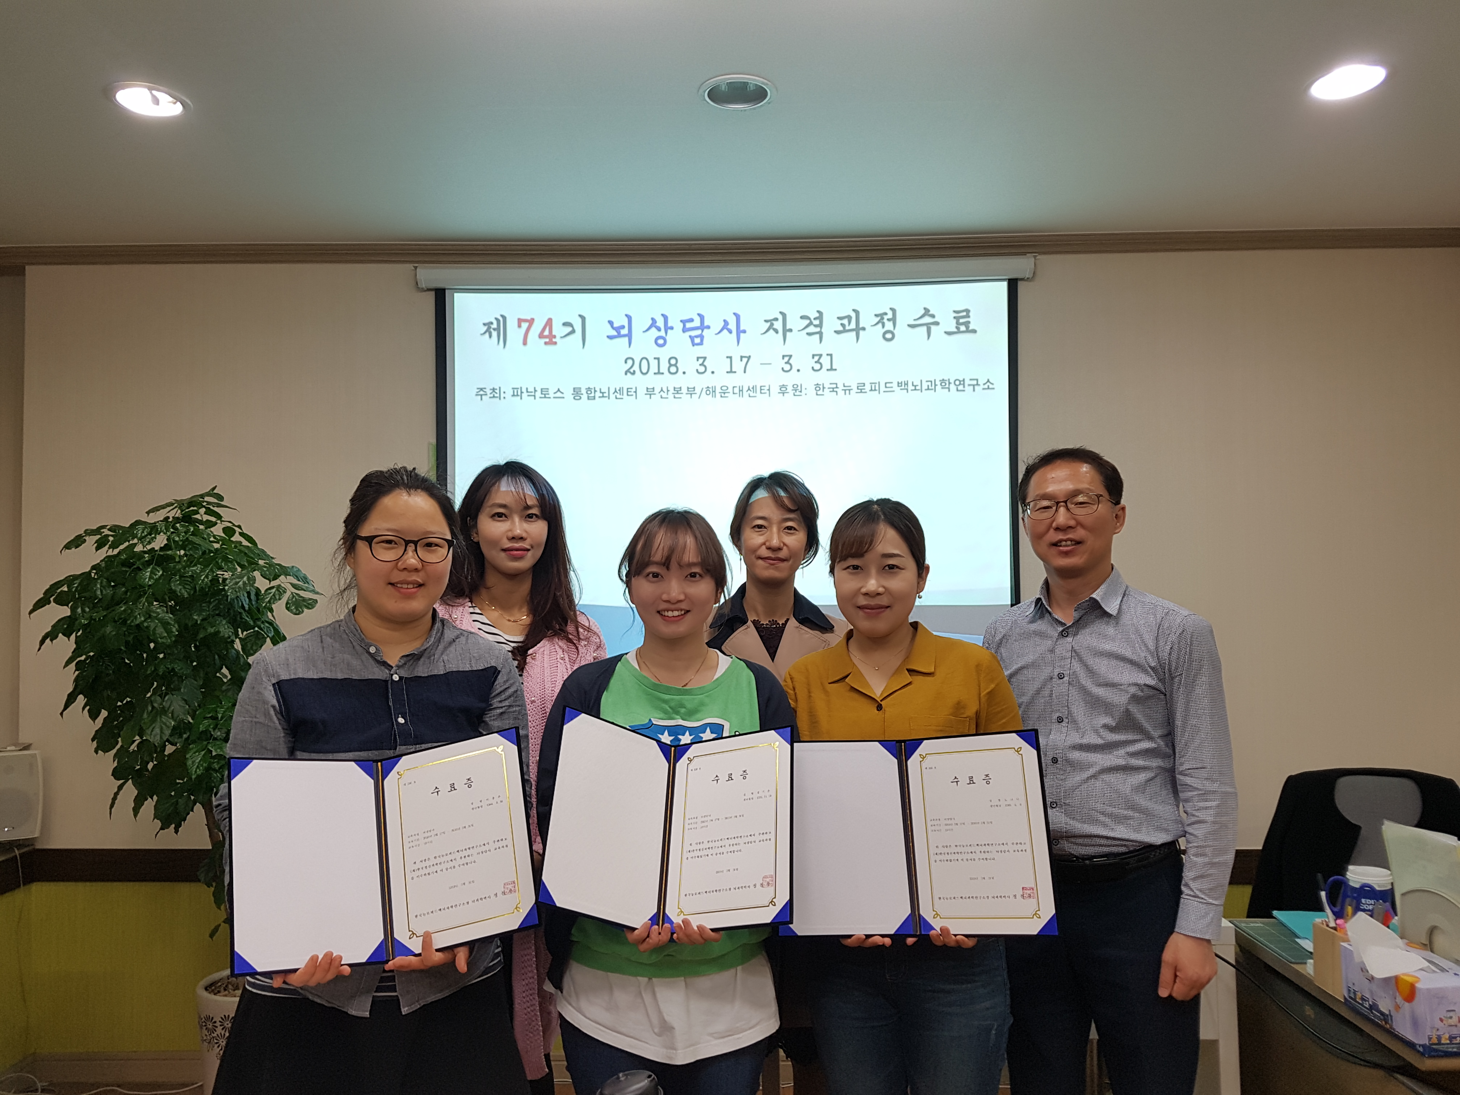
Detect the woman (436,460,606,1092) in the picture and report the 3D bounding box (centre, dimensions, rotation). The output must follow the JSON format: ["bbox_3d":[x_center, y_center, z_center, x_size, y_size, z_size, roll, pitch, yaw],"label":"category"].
[{"bbox_3d":[-0.431,0.673,2.160,0.460,1.680,0.300,0,-1,-5],"label":"woman"}]

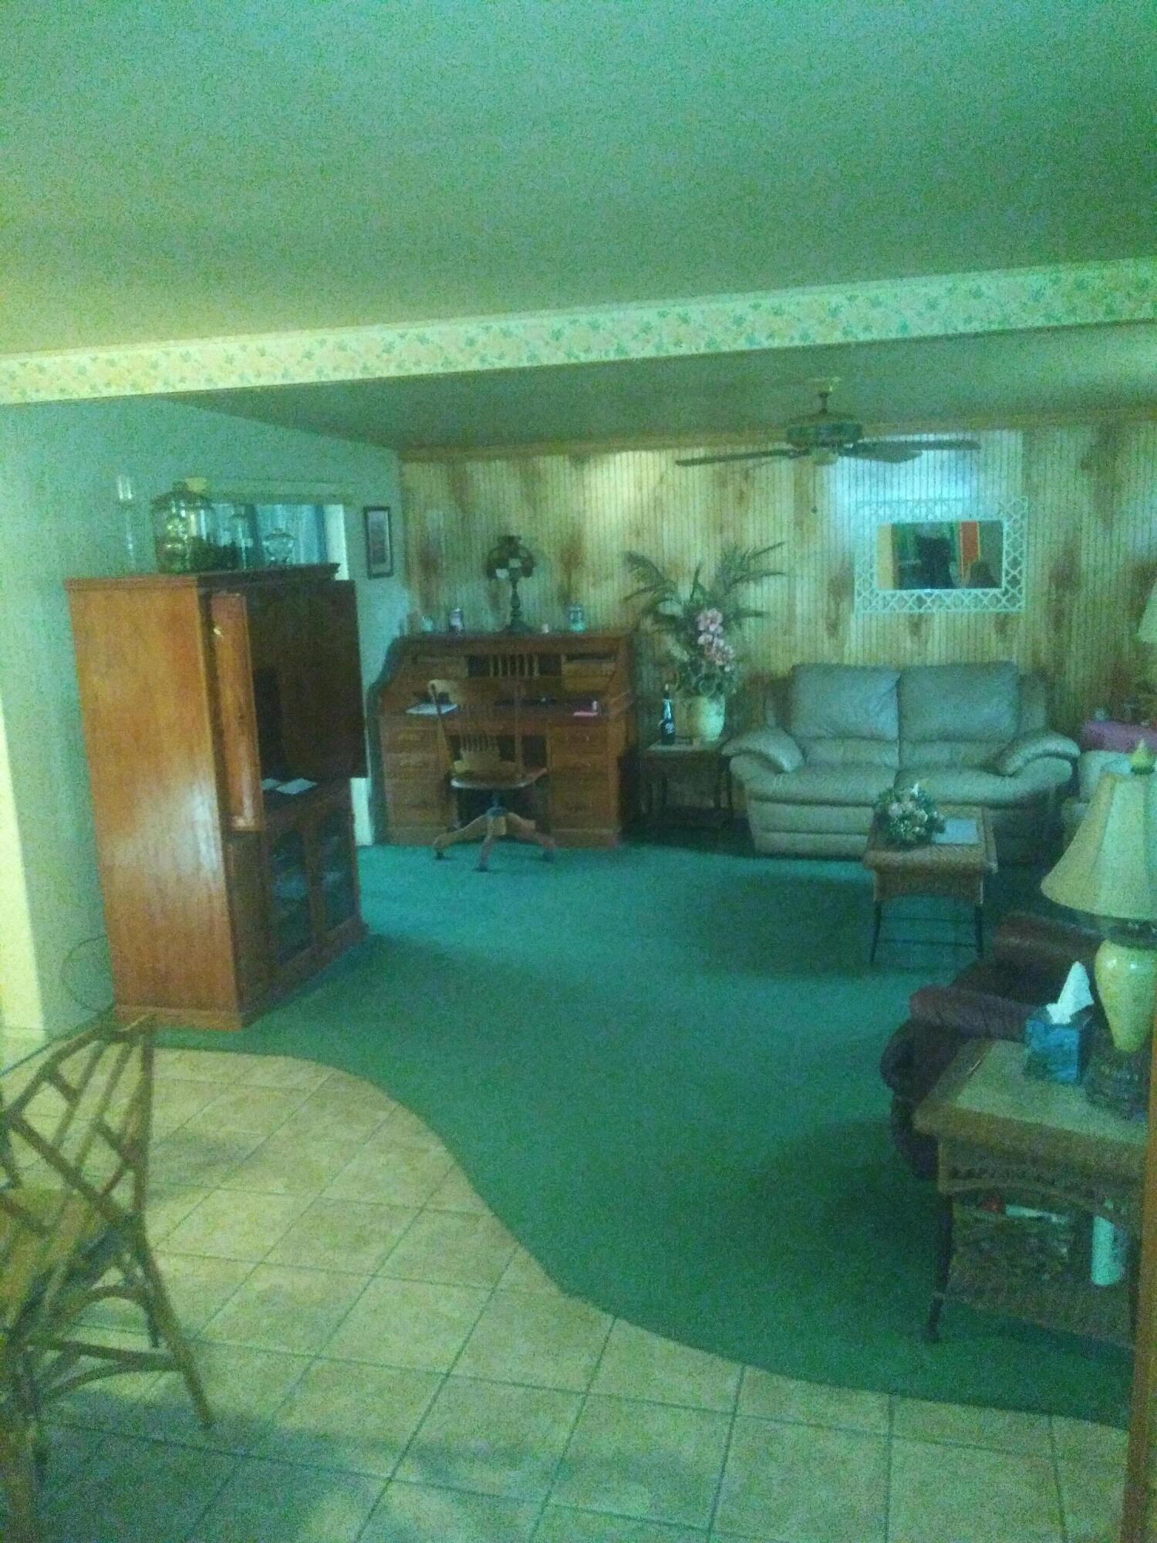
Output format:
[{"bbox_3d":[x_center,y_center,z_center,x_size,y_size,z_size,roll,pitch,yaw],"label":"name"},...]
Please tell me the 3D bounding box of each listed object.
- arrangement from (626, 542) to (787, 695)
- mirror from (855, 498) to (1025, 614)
[{"bbox_3d":[0.726,-0.858,6.949,0.920,0.870,0.700,0,11,13],"label":"arrangement"},{"bbox_3d":[2.097,-1.249,6.989,0.951,0.639,0.030,0,11,13],"label":"mirror"}]

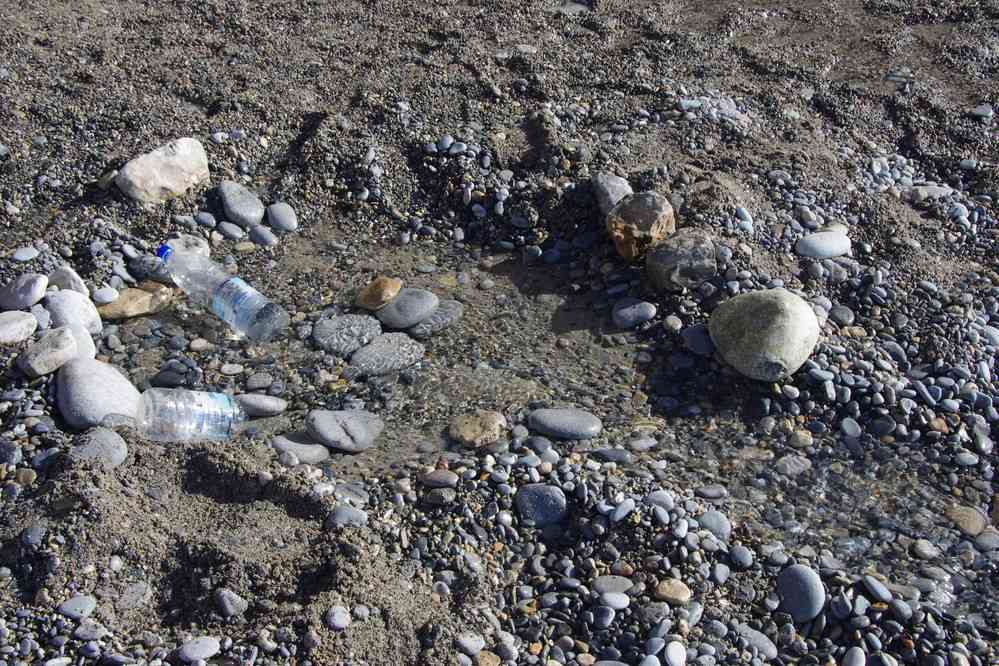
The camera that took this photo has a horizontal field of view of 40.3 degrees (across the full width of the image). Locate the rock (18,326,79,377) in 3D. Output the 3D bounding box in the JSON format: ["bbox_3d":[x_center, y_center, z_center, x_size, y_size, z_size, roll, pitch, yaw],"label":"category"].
[{"bbox_3d":[-0.802,0.033,2.420,0.102,0.083,0.098,-15,38,-20],"label":"rock"}]

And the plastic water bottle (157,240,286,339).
[{"bbox_3d":[-0.544,-0.092,2.600,0.312,0.086,0.086,29,44,26],"label":"plastic water bottle"}]

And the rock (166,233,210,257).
[{"bbox_3d":[-0.594,-0.163,2.595,0.084,0.054,0.075,0,40,0],"label":"rock"}]

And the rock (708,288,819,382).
[{"bbox_3d":[0.462,0.004,2.380,0.190,0.156,0.181,0,35,0],"label":"rock"}]

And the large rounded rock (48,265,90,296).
[{"bbox_3d":[-0.822,-0.091,2.587,0.083,0.075,0.085,12,37,16],"label":"large rounded rock"}]

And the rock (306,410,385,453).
[{"bbox_3d":[-0.250,0.160,2.209,0.126,0.052,0.083,0,40,0],"label":"rock"}]

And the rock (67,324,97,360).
[{"bbox_3d":[-0.738,0.015,2.382,0.078,0.060,0.080,0,40,0],"label":"rock"}]

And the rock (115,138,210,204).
[{"bbox_3d":[-0.702,-0.339,2.837,0.196,0.134,0.156,-12,37,-16],"label":"rock"}]

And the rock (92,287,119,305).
[{"bbox_3d":[-0.719,-0.069,2.482,0.048,0.029,0.041,0,40,0],"label":"rock"}]

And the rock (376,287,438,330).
[{"bbox_3d":[-0.166,-0.044,2.453,0.110,0.050,0.080,-10,41,-11],"label":"rock"}]

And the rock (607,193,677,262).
[{"bbox_3d":[0.274,-0.205,2.645,0.135,0.108,0.120,0,40,0],"label":"rock"}]

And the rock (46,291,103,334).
[{"bbox_3d":[-0.788,-0.036,2.522,0.102,0.080,0.096,12,37,16],"label":"rock"}]

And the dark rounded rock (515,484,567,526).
[{"bbox_3d":[0.063,0.266,2.097,0.080,0.052,0.076,0,35,0],"label":"dark rounded rock"}]

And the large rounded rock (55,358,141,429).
[{"bbox_3d":[-0.685,0.105,2.325,0.140,0.114,0.136,18,39,24],"label":"large rounded rock"}]

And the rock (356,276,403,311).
[{"bbox_3d":[-0.234,-0.074,2.625,0.093,0.064,0.080,-12,37,-16],"label":"rock"}]

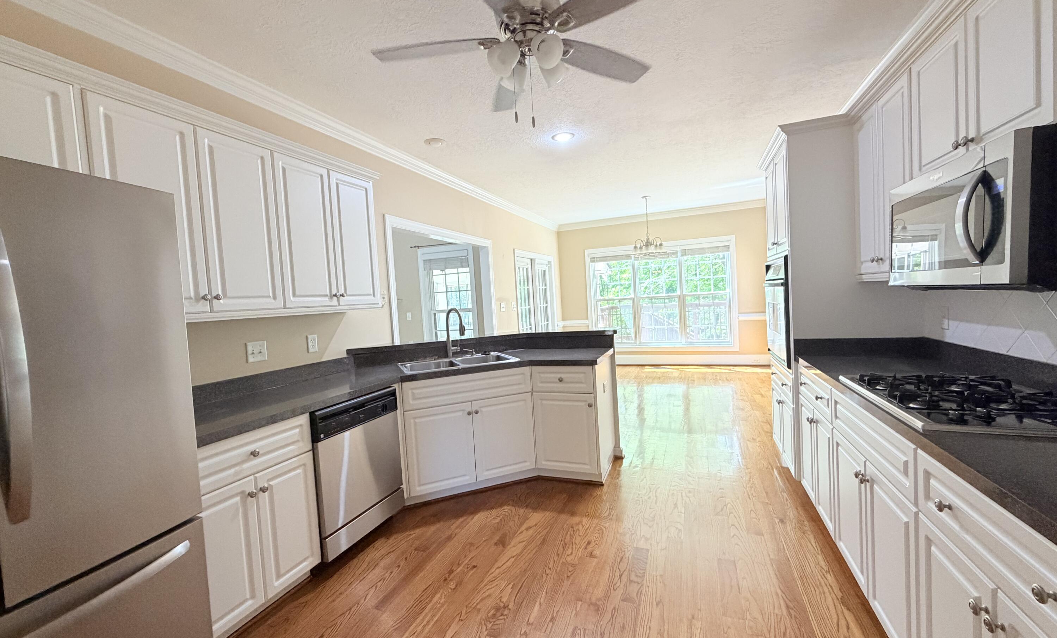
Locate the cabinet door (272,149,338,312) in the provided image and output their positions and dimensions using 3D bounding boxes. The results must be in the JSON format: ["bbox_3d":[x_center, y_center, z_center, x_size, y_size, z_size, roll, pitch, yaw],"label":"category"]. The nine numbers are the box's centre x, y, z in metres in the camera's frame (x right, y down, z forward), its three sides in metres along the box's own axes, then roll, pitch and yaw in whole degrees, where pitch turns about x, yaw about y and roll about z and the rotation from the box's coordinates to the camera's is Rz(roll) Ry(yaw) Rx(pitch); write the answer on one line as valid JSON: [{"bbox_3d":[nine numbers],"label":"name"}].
[{"bbox_3d":[-1.300,-0.492,2.510,0.030,0.847,0.365,-2,3,21],"label":"cabinet door"}]

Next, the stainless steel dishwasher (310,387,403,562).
[{"bbox_3d":[-1.202,0.857,2.539,0.600,0.820,0.610,-2,3,22],"label":"stainless steel dishwasher"}]

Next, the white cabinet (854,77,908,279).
[{"bbox_3d":[1.907,-0.638,2.068,0.345,0.870,0.700,-2,3,22],"label":"white cabinet"}]

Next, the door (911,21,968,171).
[{"bbox_3d":[1.561,-0.798,1.622,0.025,0.494,0.365,-2,3,21],"label":"door"}]

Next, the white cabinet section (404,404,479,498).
[{"bbox_3d":[-0.605,0.876,2.898,0.452,0.563,0.030,-5,3,-23],"label":"white cabinet section"}]

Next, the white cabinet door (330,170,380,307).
[{"bbox_3d":[-1.159,-0.516,2.870,0.030,0.860,0.375,-2,3,22],"label":"white cabinet door"}]

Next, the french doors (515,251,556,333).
[{"bbox_3d":[0.161,-0.058,7.245,0.130,2.110,1.880,-2,3,21],"label":"french doors"}]

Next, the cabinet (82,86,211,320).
[{"bbox_3d":[-1.579,-0.445,1.796,0.030,0.850,0.369,-2,3,21],"label":"cabinet"}]

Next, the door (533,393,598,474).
[{"bbox_3d":[0.266,0.816,3.075,0.448,0.563,0.030,-2,3,21],"label":"door"}]

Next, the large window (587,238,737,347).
[{"bbox_3d":[2.317,-0.383,7.656,2.550,1.920,0.110,-2,3,22],"label":"large window"}]

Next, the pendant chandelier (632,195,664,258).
[{"bbox_3d":[1.767,-1.374,6.330,0.470,0.850,0.470,-2,3,22],"label":"pendant chandelier"}]

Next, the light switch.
[{"bbox_3d":[-1.595,0.194,2.526,0.018,0.116,0.117,-2,3,21],"label":"light switch"}]

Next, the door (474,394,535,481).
[{"bbox_3d":[-0.175,0.851,3.118,0.452,0.573,0.020,-4,3,-23],"label":"door"}]

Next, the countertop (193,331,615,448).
[{"bbox_3d":[-0.568,0.306,2.735,1.855,0.185,2.740,-2,3,22],"label":"countertop"}]

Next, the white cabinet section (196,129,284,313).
[{"bbox_3d":[-1.439,-0.467,2.154,0.030,0.847,0.367,-2,3,21],"label":"white cabinet section"}]

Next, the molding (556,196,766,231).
[{"bbox_3d":[2.230,-1.823,7.565,3.620,0.125,0.090,-2,3,22],"label":"molding"}]

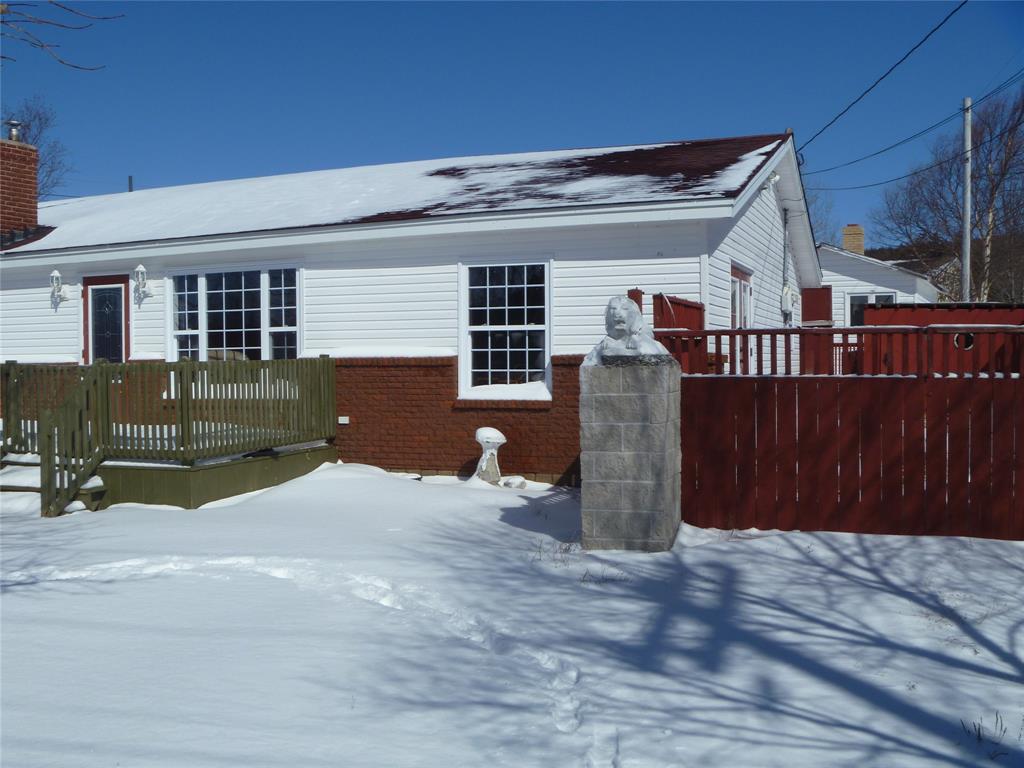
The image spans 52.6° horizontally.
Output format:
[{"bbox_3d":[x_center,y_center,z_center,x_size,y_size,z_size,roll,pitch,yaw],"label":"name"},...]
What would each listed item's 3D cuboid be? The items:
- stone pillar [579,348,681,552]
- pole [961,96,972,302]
[{"bbox_3d":[0.868,0.489,7.463,0.625,1.360,0.630,0,1,16],"label":"stone pillar"},{"bbox_3d":[10.360,-2.764,23.548,0.168,7.500,0.168,0,1,0],"label":"pole"}]

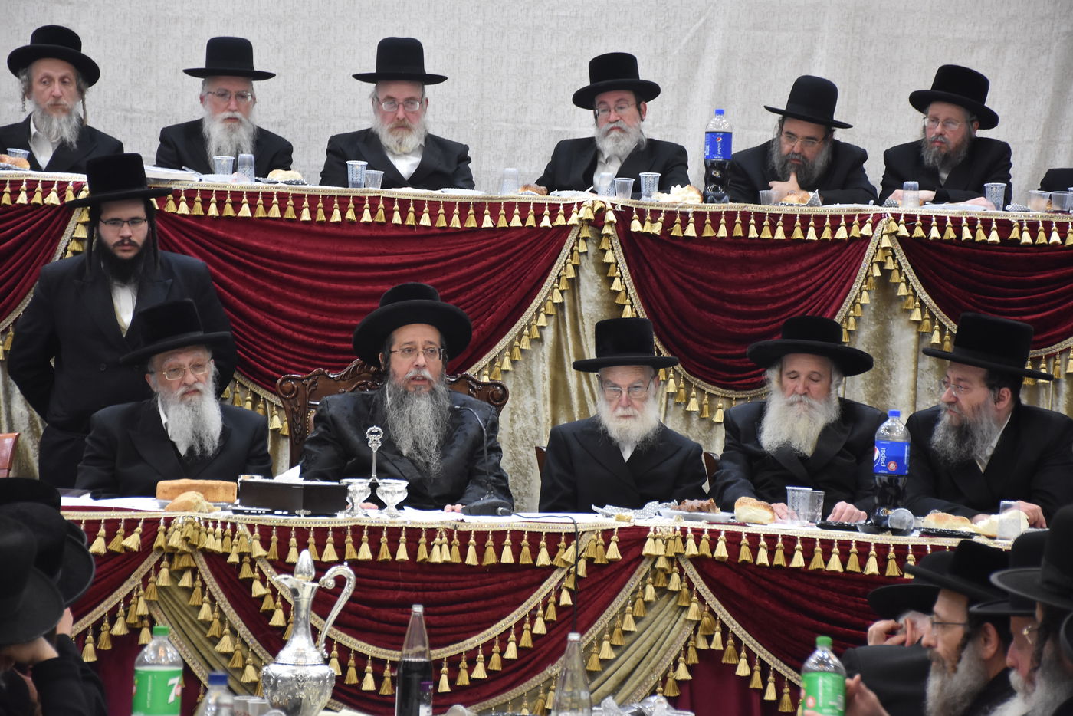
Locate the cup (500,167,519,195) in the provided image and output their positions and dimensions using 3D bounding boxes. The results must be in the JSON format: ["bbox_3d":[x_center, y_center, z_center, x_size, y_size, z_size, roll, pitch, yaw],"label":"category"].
[{"bbox_3d":[-0.089,-0.593,11.200,0.070,0.095,0.070,2,0,0],"label":"cup"}]

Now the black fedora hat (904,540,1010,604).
[{"bbox_3d":[0.942,0.451,6.850,0.360,0.112,0.325,19,-1,6],"label":"black fedora hat"}]

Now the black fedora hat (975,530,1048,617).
[{"bbox_3d":[0.977,0.398,6.150,0.360,0.148,0.330,2,1,0],"label":"black fedora hat"}]

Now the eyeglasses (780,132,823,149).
[{"bbox_3d":[0.909,-0.740,11.400,0.142,0.045,0.140,13,6,14],"label":"eyeglasses"}]

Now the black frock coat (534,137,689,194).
[{"bbox_3d":[0.272,-0.461,11.650,0.540,0.640,0.420,2,-1,6],"label":"black frock coat"}]

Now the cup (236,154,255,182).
[{"bbox_3d":[-0.974,-0.635,11.200,0.068,0.098,0.068,2,-1,0],"label":"cup"}]

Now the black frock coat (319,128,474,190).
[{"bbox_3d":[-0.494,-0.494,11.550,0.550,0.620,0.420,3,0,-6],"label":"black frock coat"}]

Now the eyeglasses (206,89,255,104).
[{"bbox_3d":[-1.037,-0.884,11.300,0.140,0.044,0.140,2,0,-14],"label":"eyeglasses"}]

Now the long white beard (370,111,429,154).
[{"bbox_3d":[-0.469,-0.770,11.450,0.185,0.145,0.140,2,-1,0],"label":"long white beard"}]

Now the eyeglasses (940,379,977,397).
[{"bbox_3d":[1.227,0.084,9.570,0.135,0.042,0.140,11,1,-37],"label":"eyeglasses"}]

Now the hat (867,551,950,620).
[{"bbox_3d":[0.890,0.492,7.350,0.355,0.125,0.325,-11,-23,43],"label":"hat"}]

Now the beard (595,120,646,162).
[{"bbox_3d":[0.287,-0.749,11.500,0.155,0.145,0.120,3,0,19],"label":"beard"}]

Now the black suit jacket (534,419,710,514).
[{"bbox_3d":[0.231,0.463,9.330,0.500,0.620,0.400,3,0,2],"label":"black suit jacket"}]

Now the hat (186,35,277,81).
[{"bbox_3d":[-1.098,-1.074,11.950,0.330,0.145,0.360,3,2,-6],"label":"hat"}]

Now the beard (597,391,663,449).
[{"bbox_3d":[0.253,0.174,9.170,0.180,0.158,0.120,2,0,1],"label":"beard"}]

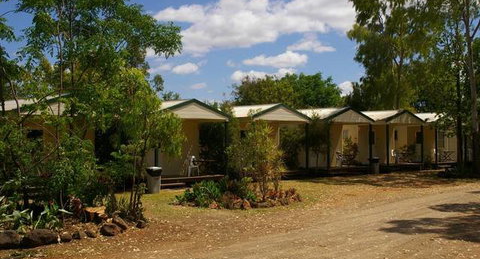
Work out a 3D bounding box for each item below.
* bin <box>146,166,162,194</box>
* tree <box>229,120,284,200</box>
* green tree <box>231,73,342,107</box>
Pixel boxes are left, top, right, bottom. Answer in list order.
[{"bbox_3d":[-2.950,1.760,20.600,0.540,0.930,0.550,0,-1,-17],"label":"bin"},{"bbox_3d":[0.450,0.880,17.600,1.700,2.400,1.650,0,-1,0],"label":"tree"},{"bbox_3d":[3.600,-0.900,46.000,8.500,6.800,7.800,0,-1,0],"label":"green tree"}]

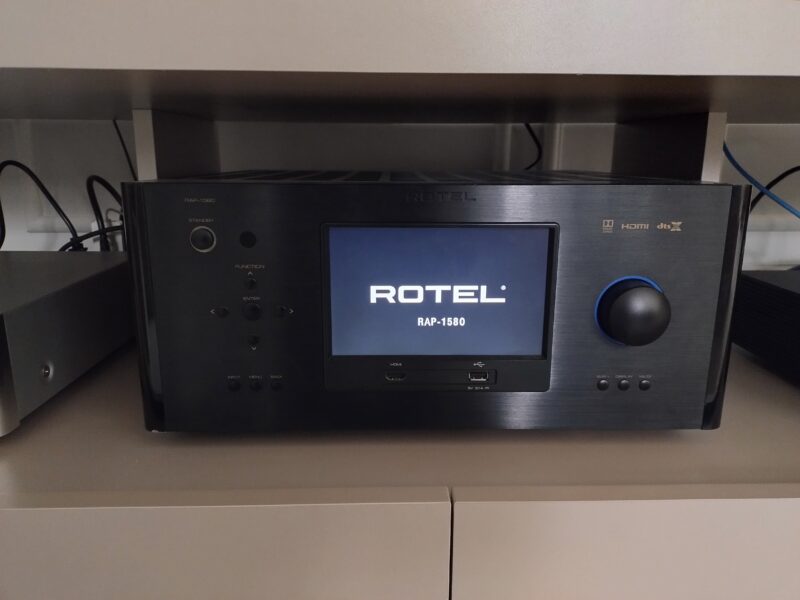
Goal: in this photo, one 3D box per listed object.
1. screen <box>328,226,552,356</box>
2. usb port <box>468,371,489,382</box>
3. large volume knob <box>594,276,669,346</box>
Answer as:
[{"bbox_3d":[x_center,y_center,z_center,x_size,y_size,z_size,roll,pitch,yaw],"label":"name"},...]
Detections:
[{"bbox_3d":[0.028,-0.005,0.411,0.154,0.093,0.008,0,12,-1],"label":"screen"},{"bbox_3d":[0.058,0.056,0.423,0.014,0.008,0.008,0,12,-1],"label":"usb port"},{"bbox_3d":[0.165,0.010,0.401,0.049,0.049,0.021,0,12,-1],"label":"large volume knob"}]

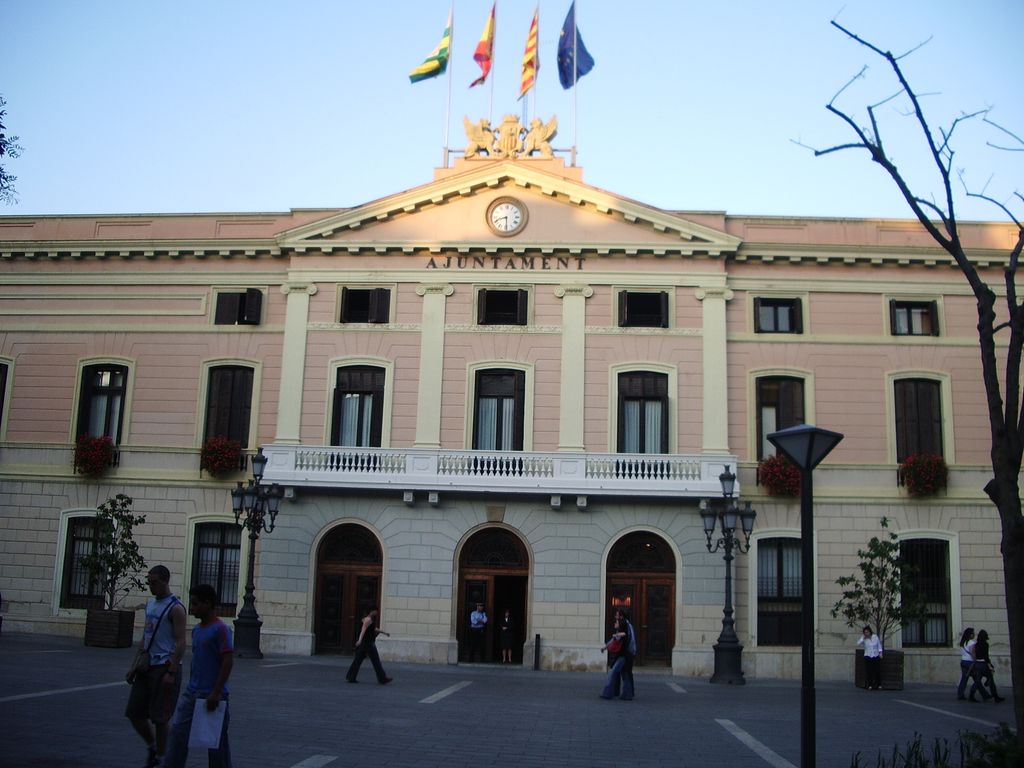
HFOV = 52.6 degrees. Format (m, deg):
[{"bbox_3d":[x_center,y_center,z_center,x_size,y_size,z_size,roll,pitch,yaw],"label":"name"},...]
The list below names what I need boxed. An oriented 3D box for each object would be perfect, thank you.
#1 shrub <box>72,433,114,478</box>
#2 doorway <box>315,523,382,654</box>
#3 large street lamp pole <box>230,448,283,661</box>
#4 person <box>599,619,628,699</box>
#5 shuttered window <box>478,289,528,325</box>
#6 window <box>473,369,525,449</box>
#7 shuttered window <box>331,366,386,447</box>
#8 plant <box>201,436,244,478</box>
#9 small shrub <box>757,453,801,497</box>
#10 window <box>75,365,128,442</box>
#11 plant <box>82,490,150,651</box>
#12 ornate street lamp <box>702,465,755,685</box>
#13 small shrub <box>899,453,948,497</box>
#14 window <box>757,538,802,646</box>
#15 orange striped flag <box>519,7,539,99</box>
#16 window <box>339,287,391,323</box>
[{"bbox_3d":[-12.930,2.215,32.013,1.120,1.200,0.680,1,-12,4],"label":"shrub"},{"bbox_3d":[-4.918,6.205,31.459,2.061,3.905,0.500,1,-12,4],"label":"doorway"},{"bbox_3d":[-7.335,4.811,29.909,1.500,5.988,1.500,1,-10,5],"label":"large street lamp pole"},{"bbox_3d":[2.074,5.485,20.867,0.620,1.640,0.500,1,-12,4],"label":"person"},{"bbox_3d":[-0.270,-2.373,31.903,1.513,1.185,0.250,1,-12,4],"label":"shuttered window"},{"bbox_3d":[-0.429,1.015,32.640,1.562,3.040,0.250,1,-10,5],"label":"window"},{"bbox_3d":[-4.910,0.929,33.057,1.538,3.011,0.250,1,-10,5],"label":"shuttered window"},{"bbox_3d":[-8.992,2.259,32.187,1.300,1.180,0.600,1,-12,4],"label":"plant"},{"bbox_3d":[8.063,2.745,31.011,1.380,1.170,0.600,1,-12,4],"label":"small shrub"},{"bbox_3d":[-12.666,0.656,31.986,1.566,2.591,0.250,1,-12,4],"label":"window"},{"bbox_3d":[-11.111,5.209,28.981,1.650,4.120,1.600,1,-12,4],"label":"plant"},{"bbox_3d":[5.984,5.219,28.713,1.500,5.927,1.500,1,-10,5],"label":"ornate street lamp"},{"bbox_3d":[11.823,2.606,29.731,1.336,1.285,0.650,1,-12,4],"label":"small shrub"},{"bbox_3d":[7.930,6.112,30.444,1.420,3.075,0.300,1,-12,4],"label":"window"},{"bbox_3d":[0.576,-11.490,35.961,0.601,3.354,0.600,1,-10,5],"label":"orange striped flag"},{"bbox_3d":[-4.551,-2.423,32.166,1.522,1.194,0.250,1,-12,4],"label":"window"}]

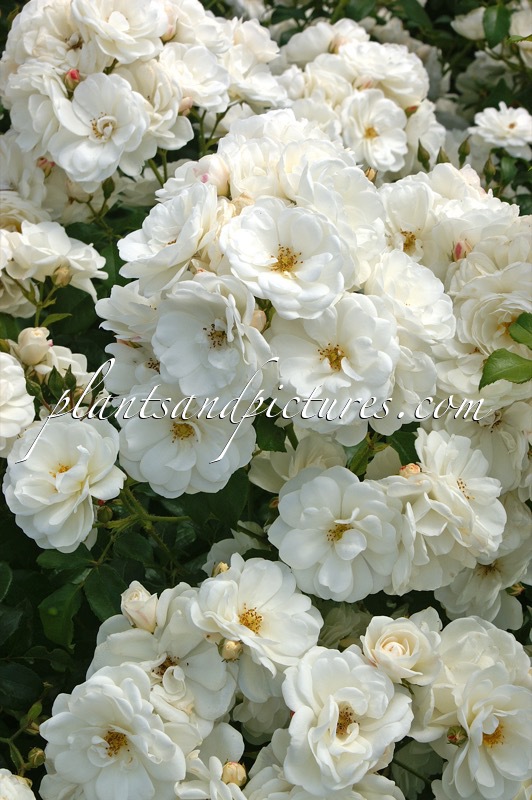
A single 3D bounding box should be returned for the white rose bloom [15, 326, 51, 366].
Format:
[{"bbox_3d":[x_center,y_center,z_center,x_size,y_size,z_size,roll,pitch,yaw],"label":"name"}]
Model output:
[{"bbox_3d":[-0.129,-0.029,1.100,0.020,0.023,0.020,0,26,0],"label":"white rose bloom"}]

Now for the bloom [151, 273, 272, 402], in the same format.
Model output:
[{"bbox_3d":[-0.029,-0.033,1.060,0.066,0.069,0.042,0,3,-18],"label":"bloom"}]

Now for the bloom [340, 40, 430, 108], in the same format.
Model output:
[{"bbox_3d":[0.102,-0.276,1.700,0.076,0.050,0.062,-7,61,-14],"label":"bloom"}]

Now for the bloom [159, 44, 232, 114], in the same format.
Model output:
[{"bbox_3d":[-0.052,-0.234,1.450,0.054,0.043,0.052,-11,67,-21],"label":"bloom"}]

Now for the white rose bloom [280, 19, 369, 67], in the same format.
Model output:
[{"bbox_3d":[0.047,-0.283,1.600,0.070,0.045,0.062,0,32,0],"label":"white rose bloom"}]

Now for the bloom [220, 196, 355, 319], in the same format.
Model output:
[{"bbox_3d":[0.012,-0.080,1.130,0.070,0.038,0.068,3,63,5],"label":"bloom"}]

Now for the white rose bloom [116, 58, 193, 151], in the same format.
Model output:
[{"bbox_3d":[-0.077,-0.199,1.360,0.060,0.066,0.042,-19,-13,-27],"label":"white rose bloom"}]

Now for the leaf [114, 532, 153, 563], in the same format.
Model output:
[{"bbox_3d":[-0.074,0.082,1.110,0.024,0.010,0.020,-17,61,-9],"label":"leaf"}]

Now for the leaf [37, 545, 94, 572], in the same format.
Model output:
[{"bbox_3d":[-0.124,0.098,1.230,0.037,0.006,0.024,-2,41,-2],"label":"leaf"}]

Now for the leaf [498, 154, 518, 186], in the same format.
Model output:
[{"bbox_3d":[0.155,-0.147,1.280,0.013,0.008,0.023,3,69,1],"label":"leaf"}]

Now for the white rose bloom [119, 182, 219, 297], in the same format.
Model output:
[{"bbox_3d":[-0.057,-0.095,1.180,0.068,0.040,0.066,-51,45,0],"label":"white rose bloom"}]

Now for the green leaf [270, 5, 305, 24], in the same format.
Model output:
[{"bbox_3d":[0.015,-0.274,1.420,0.027,0.011,0.017,0,60,0],"label":"green leaf"}]

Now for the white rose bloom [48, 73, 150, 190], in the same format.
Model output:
[{"bbox_3d":[-0.117,-0.188,1.400,0.072,0.082,0.045,0,-12,0],"label":"white rose bloom"}]

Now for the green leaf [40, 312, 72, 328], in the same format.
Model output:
[{"bbox_3d":[-0.131,-0.050,1.250,0.021,0.004,0.009,-23,37,-2],"label":"green leaf"}]

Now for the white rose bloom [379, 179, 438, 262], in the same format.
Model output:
[{"bbox_3d":[0.095,-0.117,1.330,0.048,0.060,0.045,-2,-14,-3],"label":"white rose bloom"}]

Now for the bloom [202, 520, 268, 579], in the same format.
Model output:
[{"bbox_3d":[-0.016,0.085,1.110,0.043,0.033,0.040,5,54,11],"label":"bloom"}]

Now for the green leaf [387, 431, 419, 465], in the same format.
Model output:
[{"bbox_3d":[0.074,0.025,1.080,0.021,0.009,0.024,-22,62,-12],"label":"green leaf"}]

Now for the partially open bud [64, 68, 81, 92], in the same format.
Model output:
[{"bbox_3d":[-0.129,-0.213,1.330,0.011,0.016,0.011,6,25,0],"label":"partially open bud"}]

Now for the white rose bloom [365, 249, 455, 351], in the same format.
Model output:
[{"bbox_3d":[0.088,-0.062,1.230,0.060,0.048,0.065,-18,73,-33],"label":"white rose bloom"}]

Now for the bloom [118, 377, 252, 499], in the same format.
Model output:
[{"bbox_3d":[-0.044,0.018,1.090,0.074,0.072,0.040,0,-6,0],"label":"bloom"}]

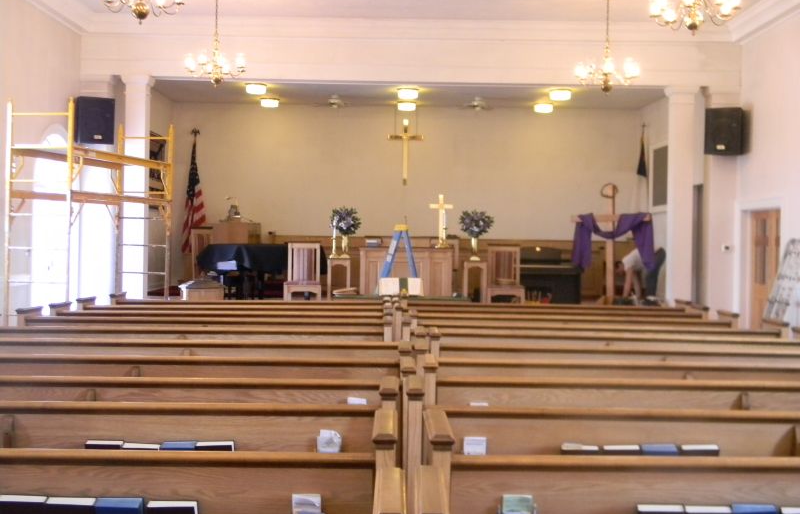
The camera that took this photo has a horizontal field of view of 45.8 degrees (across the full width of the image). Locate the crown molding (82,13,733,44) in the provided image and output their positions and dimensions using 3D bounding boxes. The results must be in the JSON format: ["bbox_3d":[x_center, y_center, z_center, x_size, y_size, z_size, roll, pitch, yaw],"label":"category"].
[{"bbox_3d":[0.175,-3.379,14.006,9.850,0.280,0.300,1,1,0],"label":"crown molding"}]

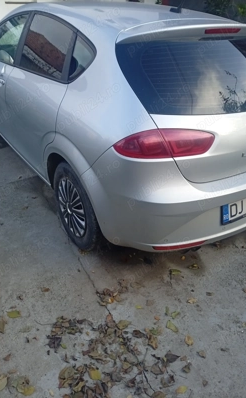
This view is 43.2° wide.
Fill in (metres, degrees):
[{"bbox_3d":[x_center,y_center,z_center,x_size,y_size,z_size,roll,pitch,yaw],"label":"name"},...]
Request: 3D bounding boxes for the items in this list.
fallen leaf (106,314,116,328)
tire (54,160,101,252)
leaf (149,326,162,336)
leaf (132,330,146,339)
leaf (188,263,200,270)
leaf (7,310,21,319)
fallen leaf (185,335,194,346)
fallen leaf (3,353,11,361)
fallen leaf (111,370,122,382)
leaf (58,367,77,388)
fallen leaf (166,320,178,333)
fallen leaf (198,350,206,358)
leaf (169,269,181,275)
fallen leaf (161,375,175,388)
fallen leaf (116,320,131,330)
[{"bbox_3d":[-0.067,0.662,1.691,0.047,0.014,0.084,0,31,-3],"label":"fallen leaf"},{"bbox_3d":[-0.274,0.031,2.135,0.205,0.630,0.630,-18,38,-30],"label":"tire"},{"bbox_3d":[0.182,0.712,1.680,0.071,0.014,0.046,-12,36,-23],"label":"leaf"},{"bbox_3d":[0.083,0.719,1.656,0.076,0.018,0.044,1,33,-4],"label":"leaf"},{"bbox_3d":[0.474,0.461,2.098,0.078,0.018,0.049,-13,36,-25],"label":"leaf"},{"bbox_3d":[-0.600,0.633,1.710,0.075,0.010,0.049,-6,32,-13],"label":"leaf"},{"bbox_3d":[0.343,0.734,1.612,0.041,0.012,0.063,-3,31,-7],"label":"fallen leaf"},{"bbox_3d":[-0.565,0.770,1.515,0.028,0.012,0.033,2,33,-3],"label":"fallen leaf"},{"bbox_3d":[-0.029,0.824,1.445,0.045,0.015,0.056,0,31,-2],"label":"fallen leaf"},{"bbox_3d":[-0.255,0.820,1.433,0.074,0.025,0.090,-4,31,-9],"label":"leaf"},{"bbox_3d":[0.271,0.699,1.712,0.069,0.012,0.050,19,36,23],"label":"fallen leaf"},{"bbox_3d":[0.391,0.769,1.542,0.031,0.012,0.042,-13,34,-23],"label":"fallen leaf"},{"bbox_3d":[0.341,0.475,2.037,0.071,0.020,0.058,-12,33,-20],"label":"leaf"},{"bbox_3d":[0.205,0.831,1.422,0.072,0.020,0.051,-7,32,-14],"label":"fallen leaf"},{"bbox_3d":[0.001,0.674,1.677,0.052,0.012,0.071,25,38,33],"label":"fallen leaf"}]

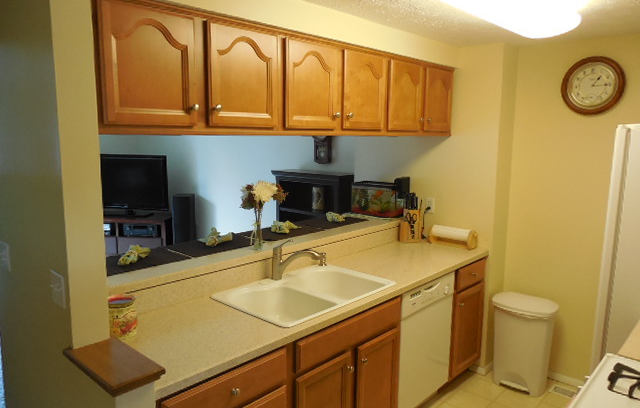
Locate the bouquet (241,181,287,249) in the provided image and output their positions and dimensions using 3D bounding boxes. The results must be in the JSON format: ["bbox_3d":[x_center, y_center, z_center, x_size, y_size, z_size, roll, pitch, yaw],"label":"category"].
[{"bbox_3d":[-0.321,0.058,2.582,0.230,0.390,0.250,0,8,0],"label":"bouquet"}]

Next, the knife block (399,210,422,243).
[{"bbox_3d":[0.707,0.171,3.586,0.121,0.225,0.121,-3,9,-19],"label":"knife block"}]

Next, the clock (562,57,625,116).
[{"bbox_3d":[1.710,-0.741,2.895,0.360,0.360,0.050,8,11,43],"label":"clock"}]

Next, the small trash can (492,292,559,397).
[{"bbox_3d":[1.424,0.966,3.239,0.410,0.597,0.317,8,11,43],"label":"small trash can"}]

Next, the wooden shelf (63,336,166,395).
[{"bbox_3d":[-0.675,0.517,1.505,0.377,0.028,0.163,8,11,43],"label":"wooden shelf"}]

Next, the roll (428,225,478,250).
[{"bbox_3d":[0.952,0.245,3.324,0.330,0.135,0.125,8,11,43],"label":"roll"}]

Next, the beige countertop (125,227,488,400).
[{"bbox_3d":[0.097,0.382,2.531,0.650,0.142,2.455,8,11,43],"label":"beige countertop"}]

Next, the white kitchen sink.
[{"bbox_3d":[-0.063,0.535,2.454,0.558,0.196,0.839,8,11,43],"label":"white kitchen sink"}]

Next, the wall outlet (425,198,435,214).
[{"bbox_3d":[0.844,0.011,3.547,0.073,0.116,0.008,8,11,43],"label":"wall outlet"}]

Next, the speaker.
[{"bbox_3d":[-1.671,0.381,5.739,0.206,0.998,0.281,-1,8,-6],"label":"speaker"}]

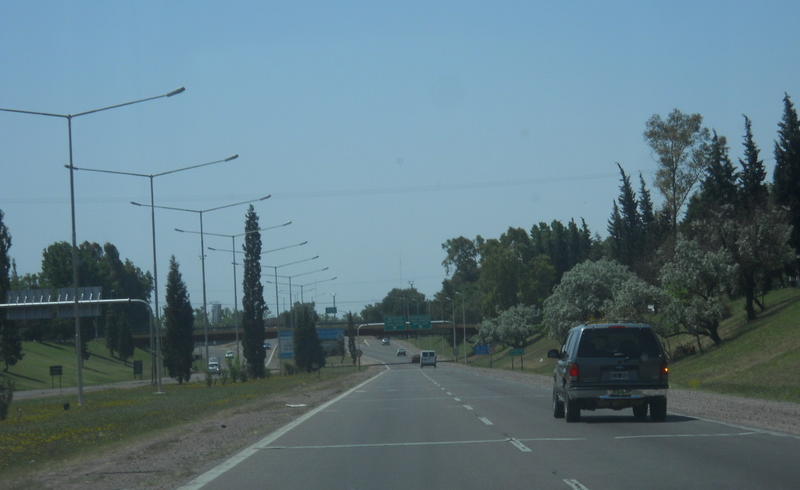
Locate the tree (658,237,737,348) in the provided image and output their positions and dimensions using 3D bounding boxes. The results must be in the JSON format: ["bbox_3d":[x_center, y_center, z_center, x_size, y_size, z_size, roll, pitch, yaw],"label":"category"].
[{"bbox_3d":[12.873,2.055,98.000,3.380,4.720,3.460,-2,-3,0],"label":"tree"}]

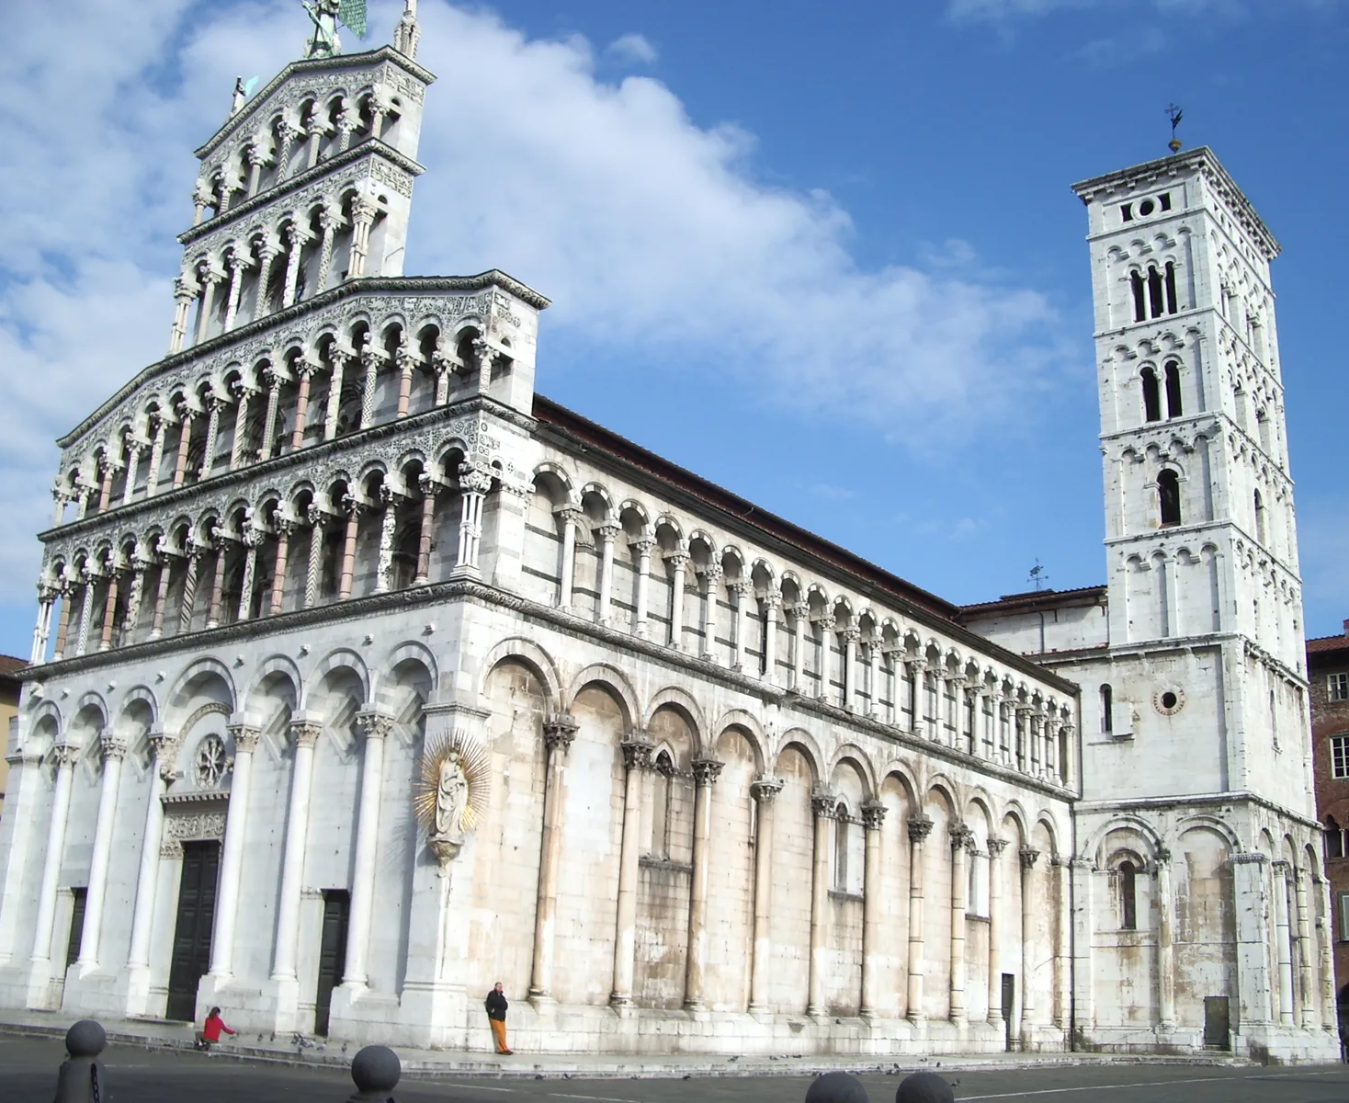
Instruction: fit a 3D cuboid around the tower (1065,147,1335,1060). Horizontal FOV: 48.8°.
[{"bbox_3d":[26.572,2.430,74.857,7.400,44.000,11.400,-11,-22,36],"label":"tower"}]

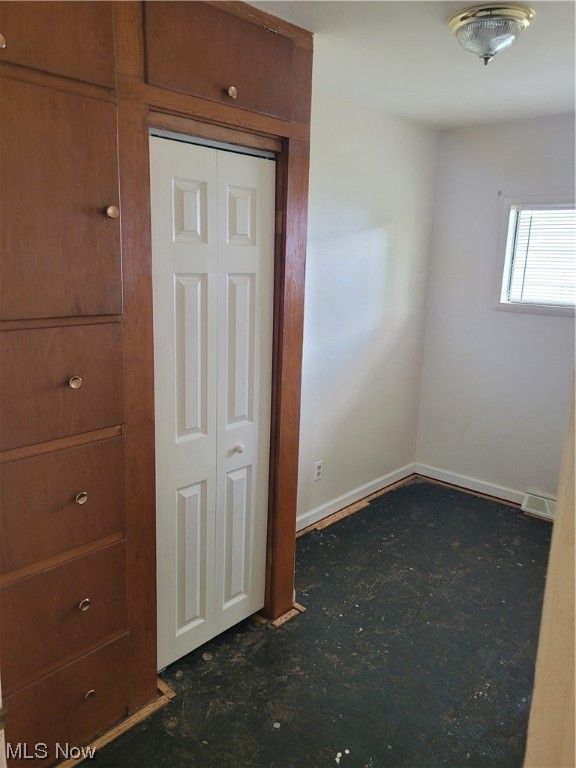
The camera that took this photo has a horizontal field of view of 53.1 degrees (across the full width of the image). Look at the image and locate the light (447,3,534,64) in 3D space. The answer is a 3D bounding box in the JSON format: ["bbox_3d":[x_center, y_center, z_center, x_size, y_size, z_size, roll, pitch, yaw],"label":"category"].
[{"bbox_3d":[0.750,-1.279,2.155,0.305,0.154,0.305,12,16,40],"label":"light"}]

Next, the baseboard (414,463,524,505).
[{"bbox_3d":[1.300,0.720,4.196,0.809,0.091,0.018,12,16,40],"label":"baseboard"}]

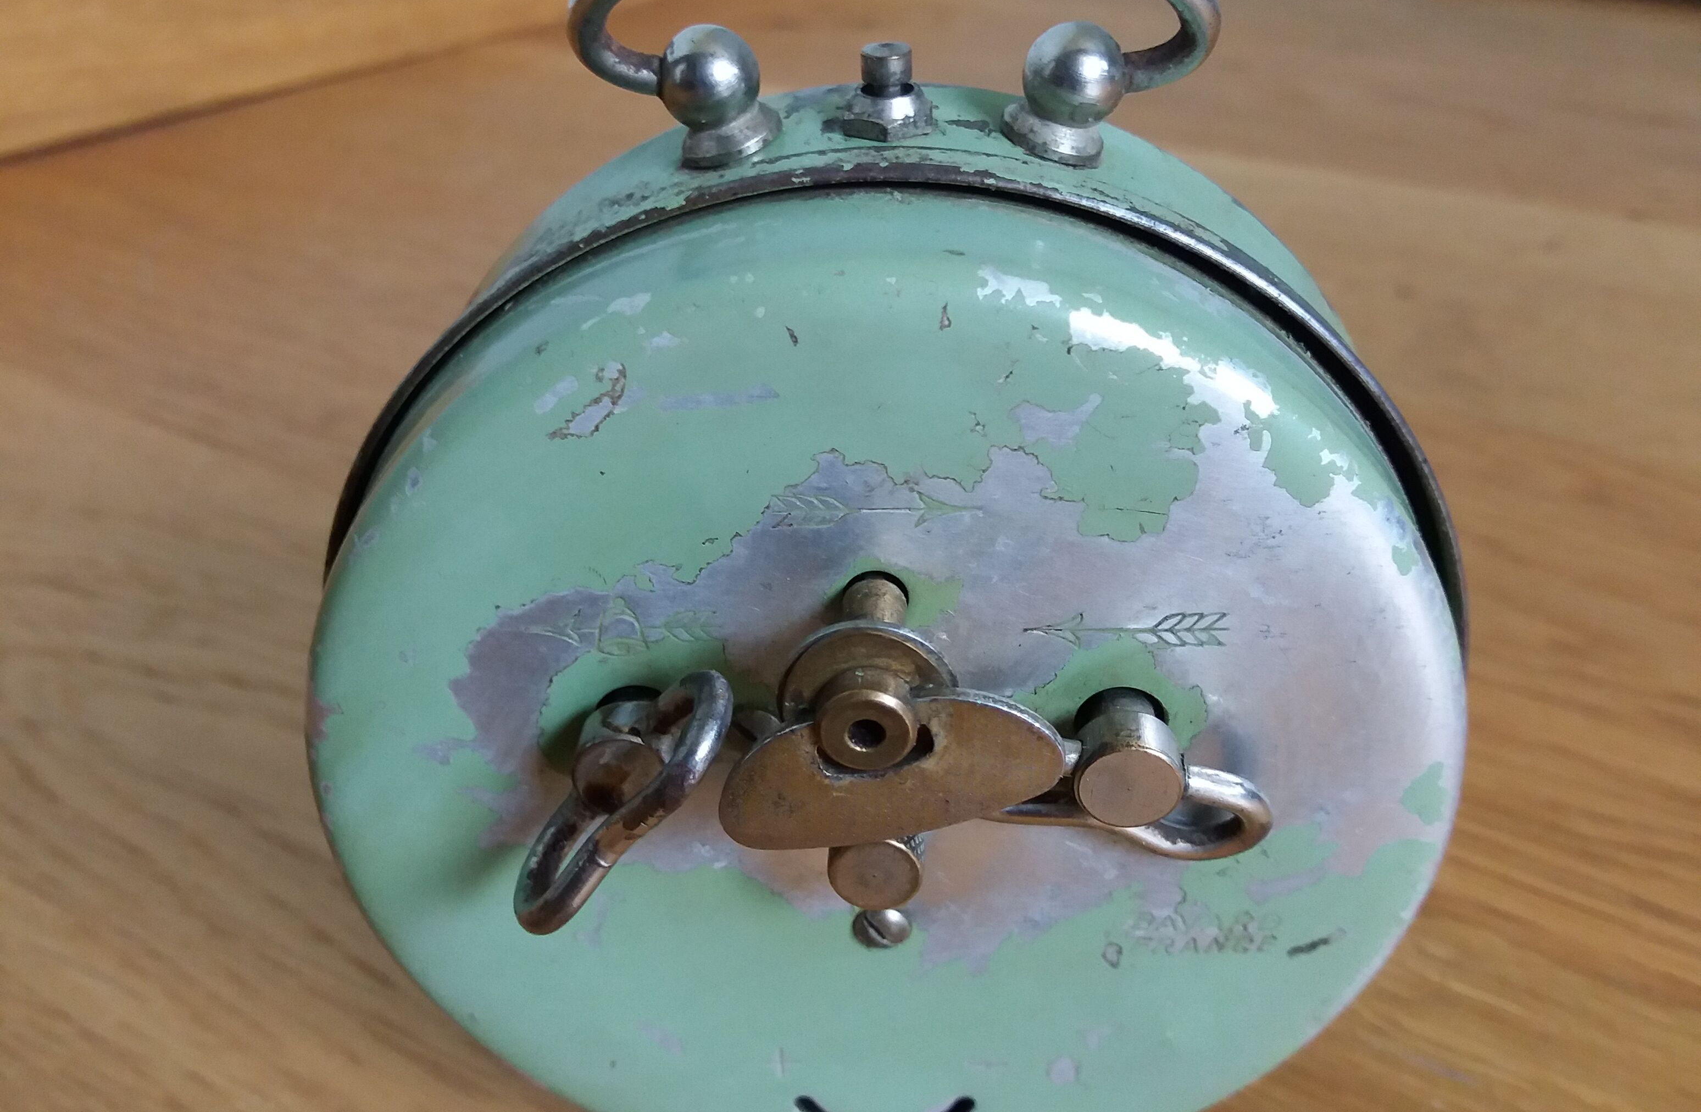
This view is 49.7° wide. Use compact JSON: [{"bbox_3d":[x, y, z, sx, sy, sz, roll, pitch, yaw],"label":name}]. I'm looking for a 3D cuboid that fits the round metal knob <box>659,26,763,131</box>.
[{"bbox_3d":[-0.011,-0.036,0.137,0.008,0.008,0.008,0,29,0],"label":"round metal knob"}]

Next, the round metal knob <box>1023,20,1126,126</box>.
[{"bbox_3d":[0.017,-0.036,0.137,0.008,0.008,0.008,0,29,0],"label":"round metal knob"}]

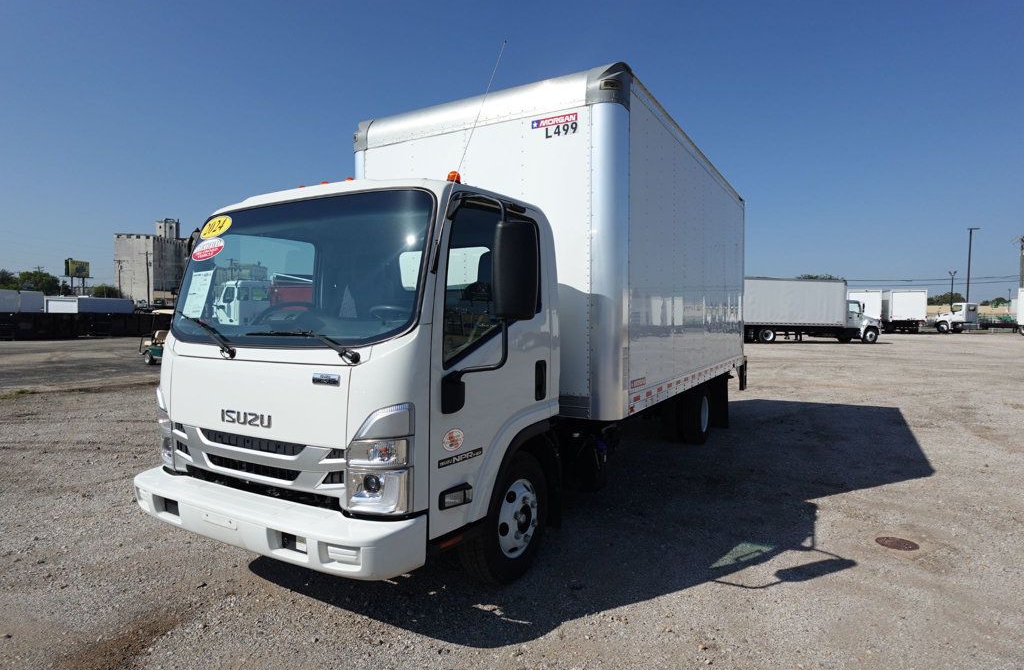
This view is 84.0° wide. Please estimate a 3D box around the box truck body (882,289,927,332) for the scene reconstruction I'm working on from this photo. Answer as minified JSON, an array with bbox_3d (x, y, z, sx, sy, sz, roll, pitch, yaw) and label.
[{"bbox_3d":[33.100,-1.940,48.700,2.450,3.400,7.500,1,2,25],"label":"box truck body"}]

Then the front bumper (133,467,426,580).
[{"bbox_3d":[-1.290,0.880,2.815,1.930,0.215,0.325,1,2,30],"label":"front bumper"}]

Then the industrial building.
[{"bbox_3d":[-117.196,-21.280,185.141,10.800,34.000,22.000,0,2,-8],"label":"industrial building"}]

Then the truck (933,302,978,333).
[{"bbox_3d":[41.222,-1.569,52.800,2.250,2.720,2.750,-1,2,-24],"label":"truck"}]

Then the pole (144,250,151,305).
[{"bbox_3d":[-63.900,-9.650,100.000,0.400,10.200,0.400,0,2,0],"label":"pole"}]

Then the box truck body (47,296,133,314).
[{"bbox_3d":[-33.850,-1.810,45.900,2.480,2.200,6.300,0,2,-1],"label":"box truck body"}]

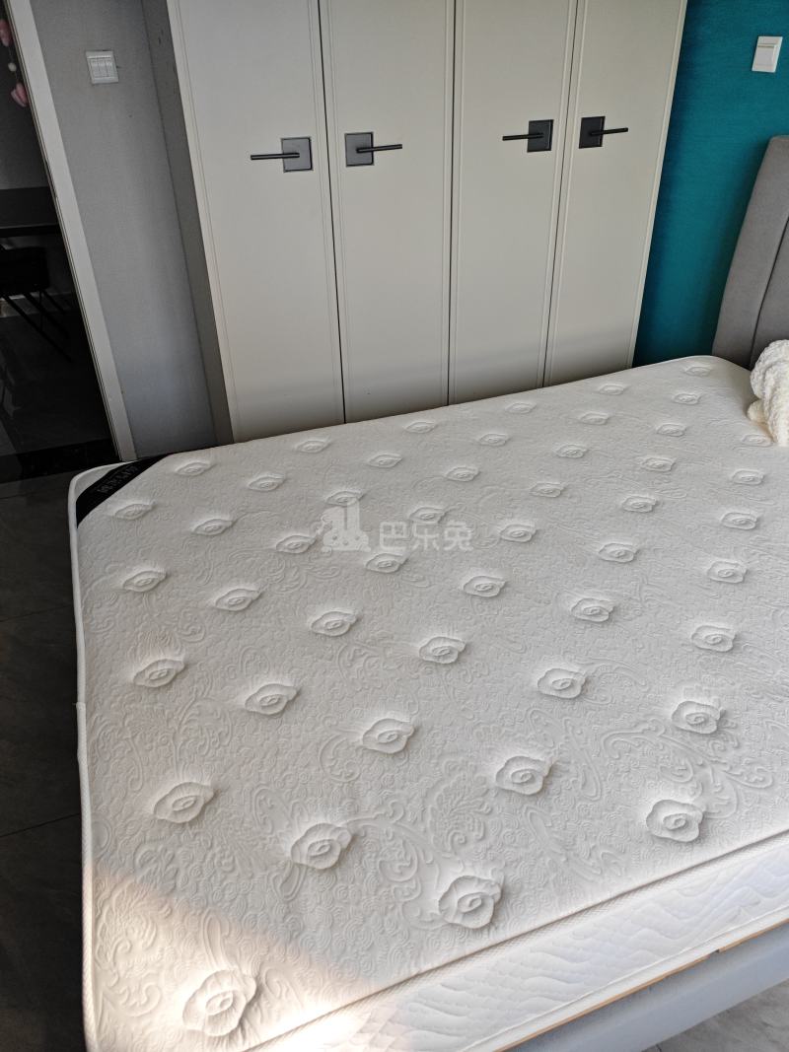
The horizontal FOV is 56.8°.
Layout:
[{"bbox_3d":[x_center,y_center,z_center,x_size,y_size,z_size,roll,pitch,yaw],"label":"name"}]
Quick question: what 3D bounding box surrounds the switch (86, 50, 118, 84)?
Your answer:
[{"bbox_3d":[-0.951,-1.494,2.377,0.086,0.086,0.012,-12,33,-17],"label":"switch"}]

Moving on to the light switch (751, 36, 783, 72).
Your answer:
[{"bbox_3d":[1.079,-1.360,2.105,0.012,0.086,0.086,-12,33,-17],"label":"light switch"}]

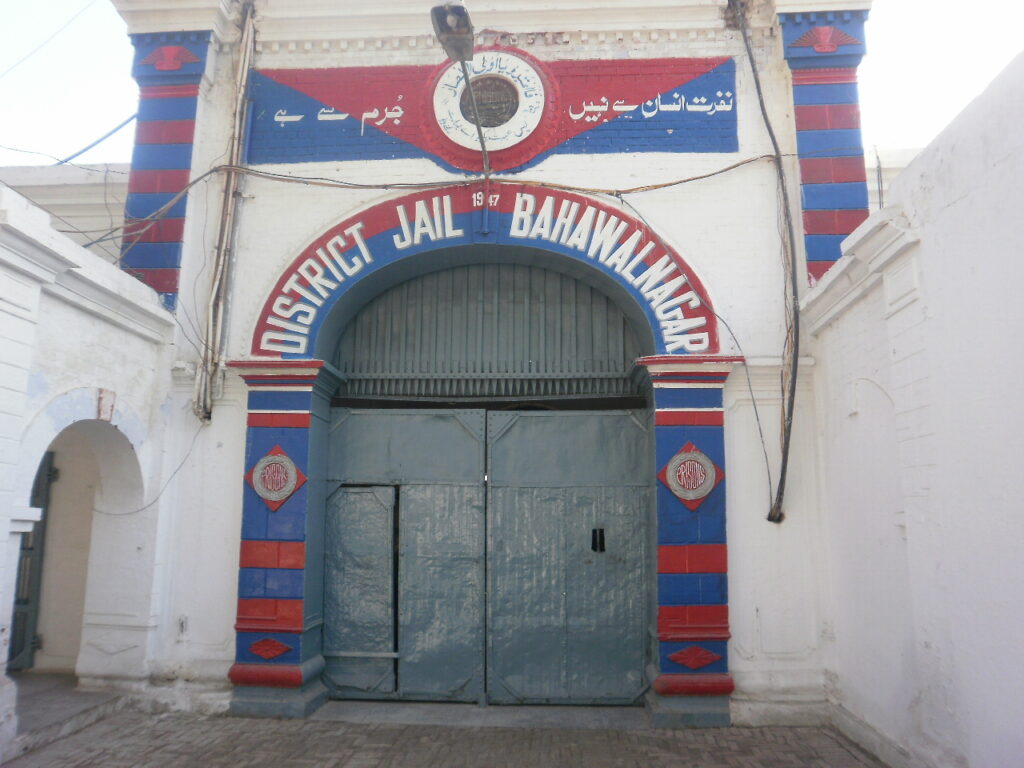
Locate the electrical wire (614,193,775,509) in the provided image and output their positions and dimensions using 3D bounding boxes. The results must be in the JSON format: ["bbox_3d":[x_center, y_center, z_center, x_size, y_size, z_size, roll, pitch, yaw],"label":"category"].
[{"bbox_3d":[1.625,-0.358,6.946,1.349,2.919,0.140,0,-8,4],"label":"electrical wire"}]

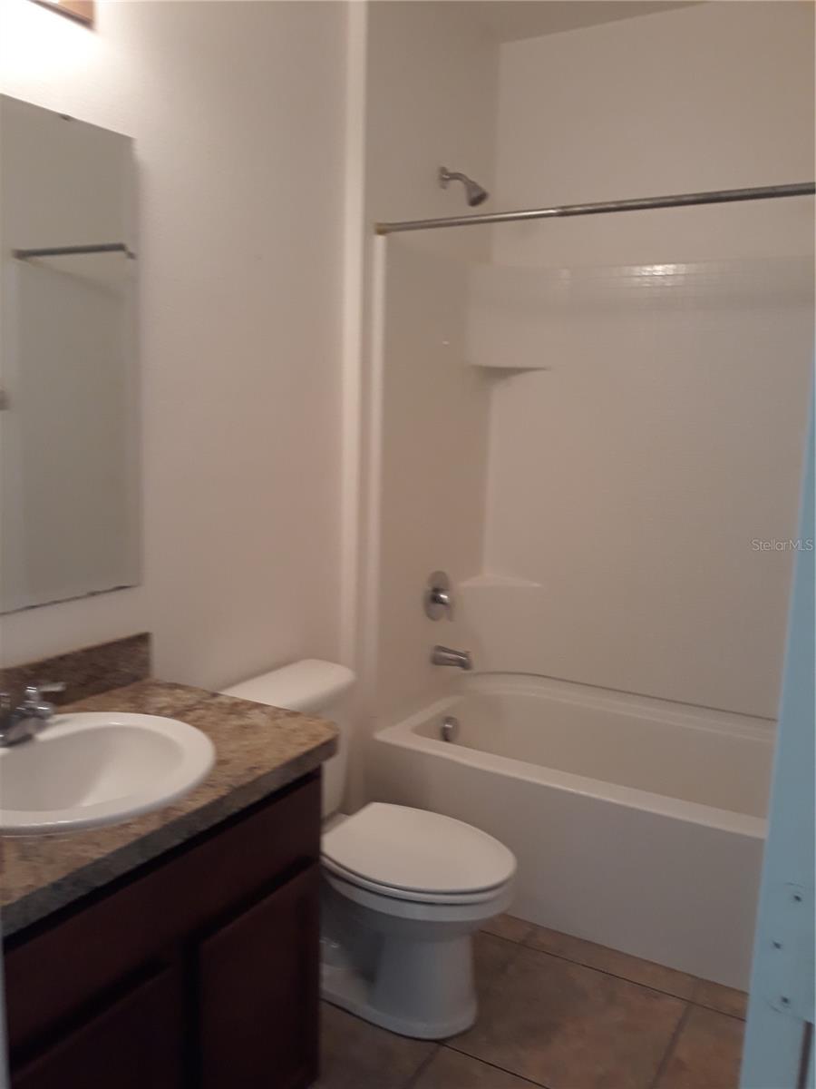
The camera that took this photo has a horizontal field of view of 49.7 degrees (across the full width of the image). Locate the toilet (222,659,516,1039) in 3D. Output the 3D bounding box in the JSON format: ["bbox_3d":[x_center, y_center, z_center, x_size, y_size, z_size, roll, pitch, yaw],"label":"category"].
[{"bbox_3d":[-0.089,0.739,2.134,0.737,0.716,0.470,6,9,30],"label":"toilet"}]

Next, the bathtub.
[{"bbox_3d":[0.725,0.814,2.687,1.520,0.458,0.790,6,9,30],"label":"bathtub"}]

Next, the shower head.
[{"bbox_3d":[0.181,-1.132,2.789,0.158,0.129,0.066,6,9,30],"label":"shower head"}]

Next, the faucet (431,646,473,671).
[{"bbox_3d":[0.155,0.387,2.996,0.142,0.065,0.060,6,9,30],"label":"faucet"}]

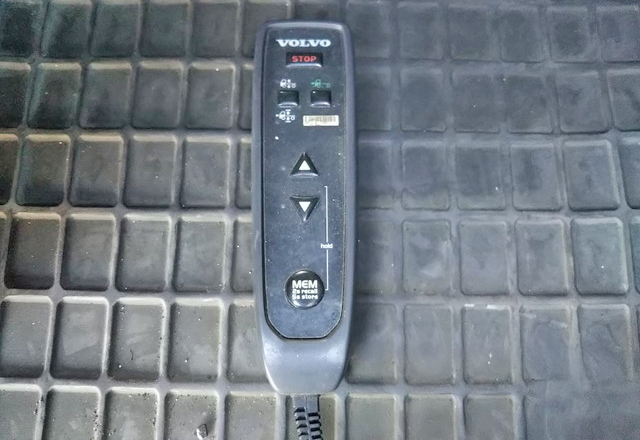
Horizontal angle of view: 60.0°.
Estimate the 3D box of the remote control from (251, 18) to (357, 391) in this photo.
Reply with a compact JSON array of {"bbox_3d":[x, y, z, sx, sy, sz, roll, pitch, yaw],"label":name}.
[{"bbox_3d":[-0.008,-0.015,0.292,0.055,0.028,0.200,-1,76,0],"label":"remote control"}]

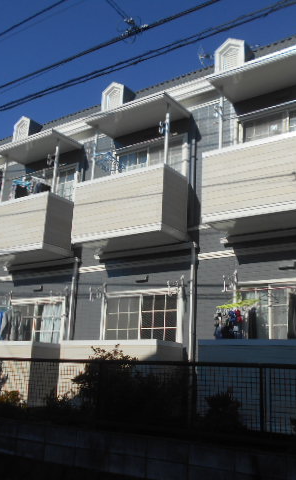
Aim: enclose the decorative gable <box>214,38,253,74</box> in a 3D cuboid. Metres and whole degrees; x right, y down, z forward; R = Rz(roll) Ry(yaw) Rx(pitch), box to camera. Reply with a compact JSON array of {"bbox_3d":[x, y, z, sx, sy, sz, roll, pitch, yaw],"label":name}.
[{"bbox_3d":[1.599,-3.224,8.733,0.570,0.700,0.530,-8,-18,34],"label":"decorative gable"}]

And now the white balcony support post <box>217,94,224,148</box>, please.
[{"bbox_3d":[1.189,-1.922,7.784,0.060,0.995,0.060,-8,-18,34],"label":"white balcony support post"}]

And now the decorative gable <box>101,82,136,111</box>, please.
[{"bbox_3d":[-0.592,-2.883,9.992,0.560,0.610,0.450,-8,-18,34],"label":"decorative gable"}]

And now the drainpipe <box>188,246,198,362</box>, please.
[{"bbox_3d":[0.718,1.086,7.833,0.065,2.154,0.065,-8,-18,34],"label":"drainpipe"}]

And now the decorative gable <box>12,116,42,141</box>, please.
[{"bbox_3d":[-2.861,-2.573,11.539,0.540,0.610,0.450,-8,-18,34],"label":"decorative gable"}]

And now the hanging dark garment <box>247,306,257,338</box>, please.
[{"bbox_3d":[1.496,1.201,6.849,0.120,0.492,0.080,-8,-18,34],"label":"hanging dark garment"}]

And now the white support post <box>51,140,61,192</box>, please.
[{"bbox_3d":[-1.909,-1.536,10.014,0.065,1.150,0.065,-8,-18,34],"label":"white support post"}]

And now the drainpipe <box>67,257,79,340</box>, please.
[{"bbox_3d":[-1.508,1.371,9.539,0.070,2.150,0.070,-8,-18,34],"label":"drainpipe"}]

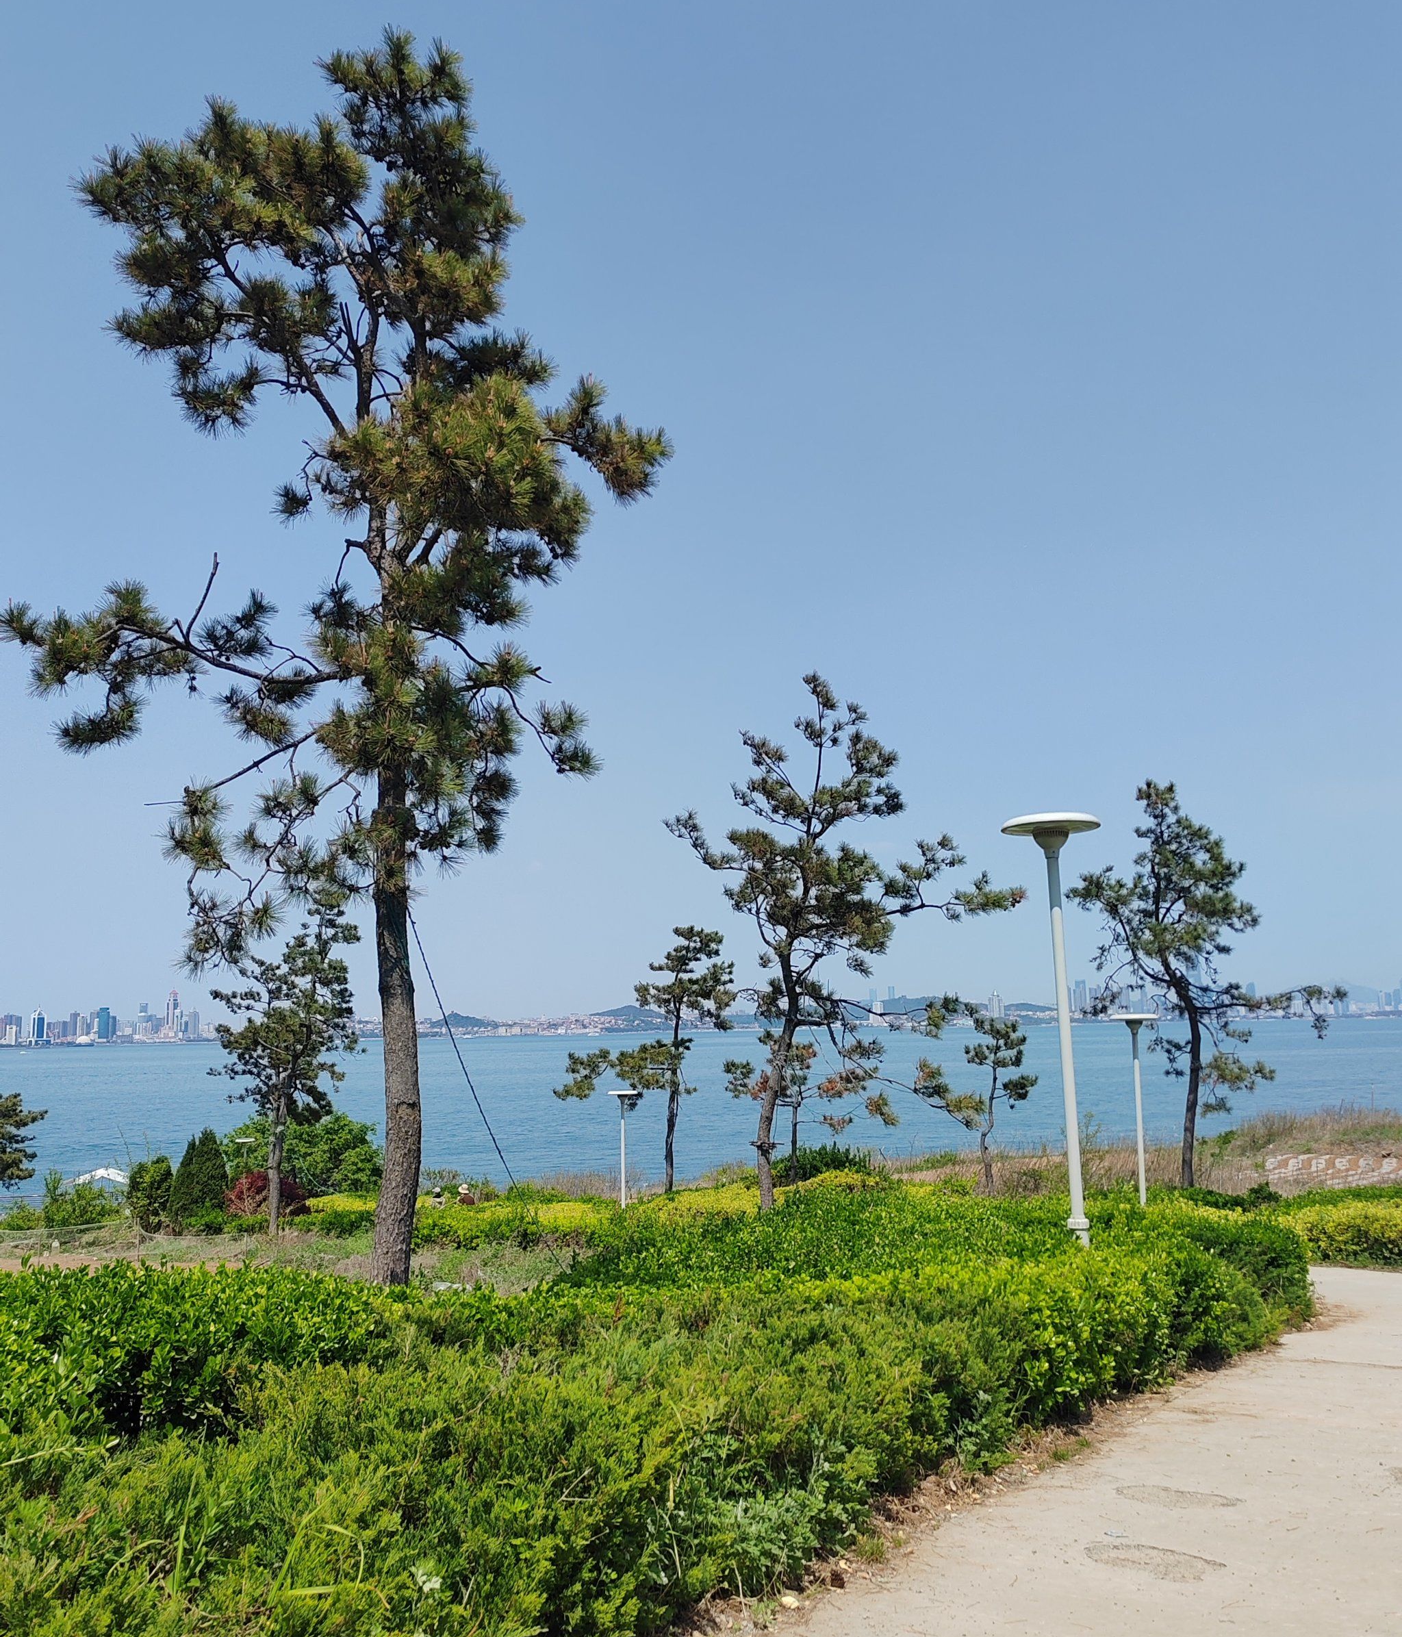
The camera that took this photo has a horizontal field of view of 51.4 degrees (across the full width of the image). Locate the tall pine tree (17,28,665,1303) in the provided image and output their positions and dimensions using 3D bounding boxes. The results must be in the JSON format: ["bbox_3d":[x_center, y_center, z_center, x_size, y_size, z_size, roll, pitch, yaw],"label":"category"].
[{"bbox_3d":[-2.816,-1.505,11.243,4.960,9.890,4.800,1,-8,-14],"label":"tall pine tree"}]

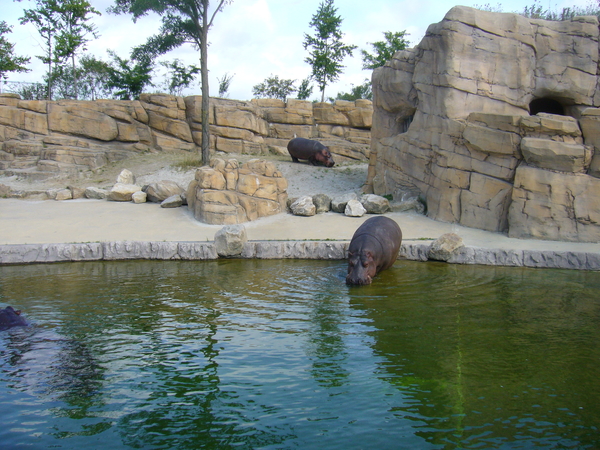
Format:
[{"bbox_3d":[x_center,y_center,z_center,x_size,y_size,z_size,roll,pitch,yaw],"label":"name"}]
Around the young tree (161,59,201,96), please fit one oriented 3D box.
[{"bbox_3d":[-6.892,-8.509,35.140,2.216,2.205,2.137,-2,8,-11],"label":"young tree"}]

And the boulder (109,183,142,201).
[{"bbox_3d":[-7.494,-1.420,26.015,1.350,0.719,1.229,-2,9,-16],"label":"boulder"}]

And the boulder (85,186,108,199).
[{"bbox_3d":[-8.920,-1.423,26.656,1.029,0.539,0.788,-3,9,-18],"label":"boulder"}]

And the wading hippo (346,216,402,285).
[{"bbox_3d":[2.005,0.742,15.800,1.200,1.450,2.900,3,8,18],"label":"wading hippo"}]

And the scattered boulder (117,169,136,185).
[{"bbox_3d":[-7.504,-2.024,26.281,0.772,0.801,0.650,-2,9,-16],"label":"scattered boulder"}]

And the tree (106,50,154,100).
[{"bbox_3d":[-10.896,-9.482,39.000,3.000,3.400,2.700,-2,8,-15],"label":"tree"}]

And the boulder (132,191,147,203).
[{"bbox_3d":[-6.556,-1.137,24.804,0.574,0.508,0.556,-2,9,-15],"label":"boulder"}]

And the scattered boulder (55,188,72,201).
[{"bbox_3d":[-10.720,-1.382,27.500,0.750,0.500,0.600,-3,8,-20],"label":"scattered boulder"}]

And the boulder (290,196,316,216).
[{"bbox_3d":[0.121,-0.653,20.950,0.853,0.664,0.747,0,8,0],"label":"boulder"}]

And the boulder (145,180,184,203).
[{"bbox_3d":[-5.684,-1.433,25.542,1.679,0.881,1.325,-2,8,-12],"label":"boulder"}]

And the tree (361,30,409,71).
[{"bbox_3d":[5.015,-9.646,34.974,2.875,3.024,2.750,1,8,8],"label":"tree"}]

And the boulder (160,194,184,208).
[{"bbox_3d":[-5.295,-0.968,25.000,0.870,0.500,0.620,-2,8,-12],"label":"boulder"}]

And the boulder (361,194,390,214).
[{"bbox_3d":[2.919,-0.787,23.300,1.050,0.700,0.800,0,8,0],"label":"boulder"}]

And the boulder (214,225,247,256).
[{"bbox_3d":[-2.005,0.462,17.500,0.850,0.820,0.750,0,8,0],"label":"boulder"}]

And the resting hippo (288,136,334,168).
[{"bbox_3d":[0.537,-3.730,31.000,2.550,1.350,1.000,6,10,38],"label":"resting hippo"}]

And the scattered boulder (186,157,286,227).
[{"bbox_3d":[-2.022,-1.139,19.616,3.118,2.011,2.639,-1,8,-6],"label":"scattered boulder"}]

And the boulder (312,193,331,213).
[{"bbox_3d":[0.785,-0.773,21.633,0.643,0.703,0.599,0,8,2],"label":"boulder"}]

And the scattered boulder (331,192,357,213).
[{"bbox_3d":[1.704,-0.833,23.500,0.950,0.660,0.800,0,8,0],"label":"scattered boulder"}]

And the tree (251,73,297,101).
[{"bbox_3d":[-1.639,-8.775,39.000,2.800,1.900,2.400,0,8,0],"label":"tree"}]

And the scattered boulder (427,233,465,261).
[{"bbox_3d":[3.809,0.552,15.690,0.871,0.698,0.729,0,8,0],"label":"scattered boulder"}]

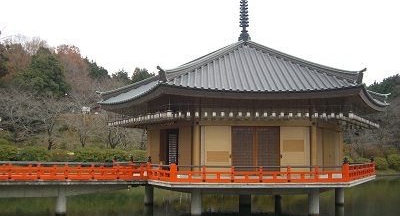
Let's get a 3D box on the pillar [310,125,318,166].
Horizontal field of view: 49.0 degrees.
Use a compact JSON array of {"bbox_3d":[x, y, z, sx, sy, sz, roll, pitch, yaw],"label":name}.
[{"bbox_3d":[4.783,1.710,18.390,0.290,2.210,0.290,0,-6,0],"label":"pillar"}]

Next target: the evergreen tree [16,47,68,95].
[{"bbox_3d":[-23.824,-4.978,66.847,8.219,8.943,7.500,0,-6,0],"label":"evergreen tree"}]

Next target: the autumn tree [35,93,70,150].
[{"bbox_3d":[-16.995,1.630,50.087,4.676,6.856,4.800,0,-6,0],"label":"autumn tree"}]

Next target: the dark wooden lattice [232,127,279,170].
[{"bbox_3d":[2.350,1.783,18.374,2.021,2.020,0.100,0,-6,0],"label":"dark wooden lattice"}]

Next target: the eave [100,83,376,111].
[{"bbox_3d":[2.311,0.043,22.819,15.052,0.646,13.035,0,-6,0],"label":"eave"}]

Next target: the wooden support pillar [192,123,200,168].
[{"bbox_3d":[-0.138,1.709,18.374,0.290,2.208,0.290,0,-6,0],"label":"wooden support pillar"}]

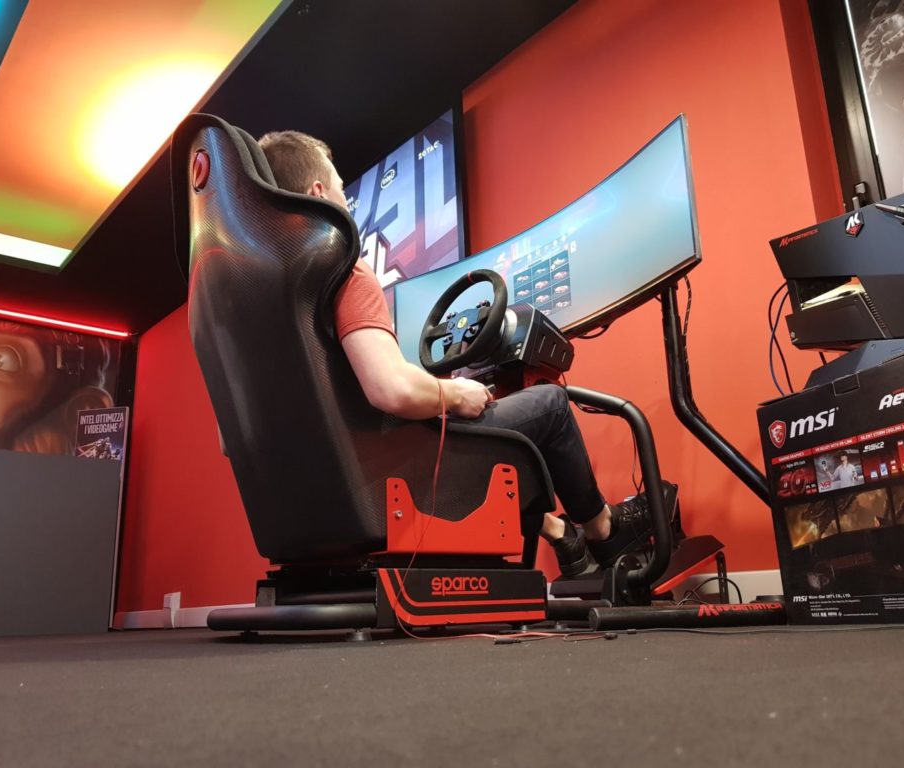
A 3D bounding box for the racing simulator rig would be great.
[{"bbox_3d":[0.014,0.011,1.921,1.520,1.150,1.300,12,-21,-41],"label":"racing simulator rig"}]

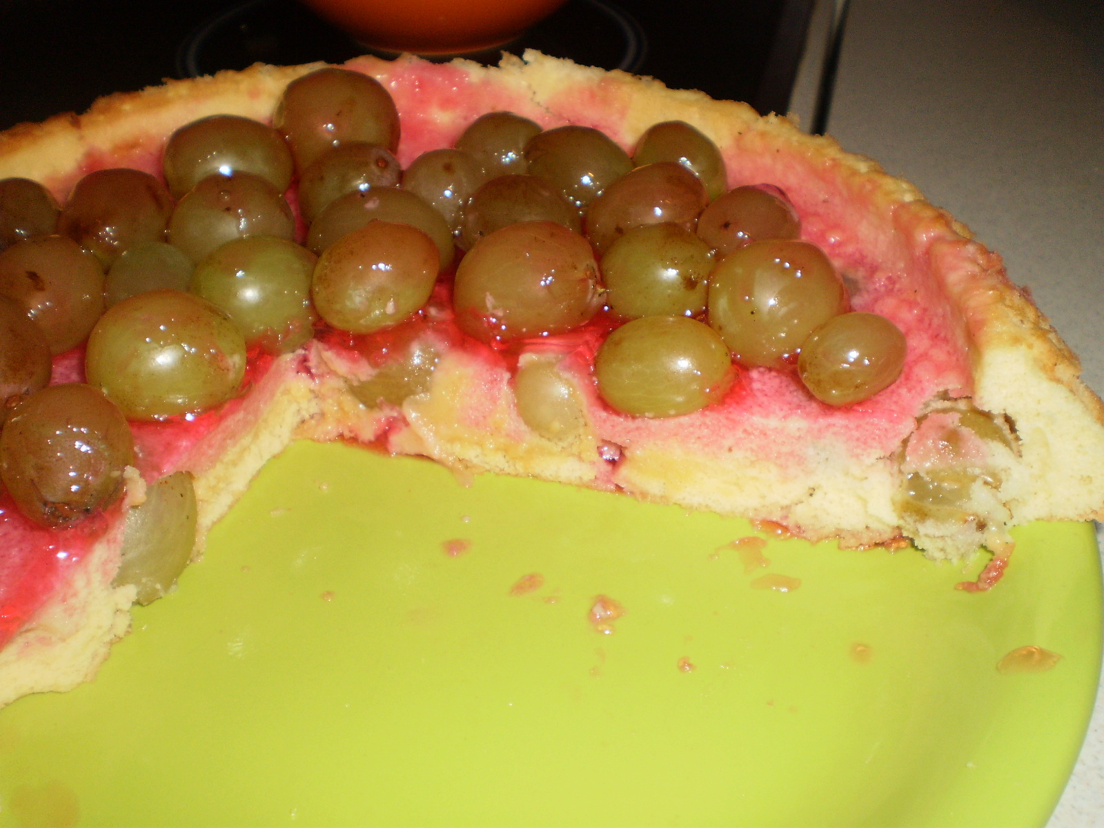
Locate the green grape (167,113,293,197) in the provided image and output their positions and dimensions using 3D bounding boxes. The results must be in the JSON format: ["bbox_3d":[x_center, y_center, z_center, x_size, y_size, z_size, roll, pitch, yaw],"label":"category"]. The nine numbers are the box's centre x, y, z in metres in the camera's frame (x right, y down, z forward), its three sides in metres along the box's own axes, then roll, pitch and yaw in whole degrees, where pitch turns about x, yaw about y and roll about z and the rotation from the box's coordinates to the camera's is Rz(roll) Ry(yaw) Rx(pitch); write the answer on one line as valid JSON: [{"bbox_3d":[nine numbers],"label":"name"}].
[{"bbox_3d":[-0.071,-0.055,0.251,0.029,0.021,0.025,0,39,0],"label":"green grape"}]

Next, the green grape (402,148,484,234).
[{"bbox_3d":[-0.023,-0.047,0.243,0.019,0.019,0.019,0,39,0],"label":"green grape"}]

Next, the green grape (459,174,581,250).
[{"bbox_3d":[-0.006,-0.039,0.233,0.025,0.020,0.023,0,39,0],"label":"green grape"}]

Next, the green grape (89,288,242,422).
[{"bbox_3d":[-0.064,-0.010,0.191,0.025,0.021,0.021,6,40,6],"label":"green grape"}]

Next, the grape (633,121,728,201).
[{"bbox_3d":[0.028,-0.055,0.253,0.021,0.020,0.021,0,39,0],"label":"grape"}]

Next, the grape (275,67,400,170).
[{"bbox_3d":[-0.046,-0.062,0.244,0.026,0.023,0.023,1,39,0],"label":"grape"}]

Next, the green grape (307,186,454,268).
[{"bbox_3d":[-0.033,-0.033,0.220,0.028,0.020,0.020,7,40,8],"label":"green grape"}]

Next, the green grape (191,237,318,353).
[{"bbox_3d":[-0.056,-0.023,0.215,0.024,0.021,0.023,0,39,0],"label":"green grape"}]

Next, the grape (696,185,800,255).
[{"bbox_3d":[0.039,-0.038,0.231,0.021,0.016,0.016,-5,40,-8],"label":"grape"}]

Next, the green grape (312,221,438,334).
[{"bbox_3d":[-0.034,-0.026,0.217,0.024,0.021,0.023,0,39,0],"label":"green grape"}]

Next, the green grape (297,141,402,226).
[{"bbox_3d":[-0.043,-0.049,0.245,0.022,0.019,0.021,0,39,0],"label":"green grape"}]

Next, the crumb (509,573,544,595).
[{"bbox_3d":[-0.004,0.029,0.194,0.006,0.002,0.004,-27,46,-29],"label":"crumb"}]

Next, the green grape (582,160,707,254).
[{"bbox_3d":[0.019,-0.040,0.229,0.025,0.019,0.019,-12,41,-15],"label":"green grape"}]

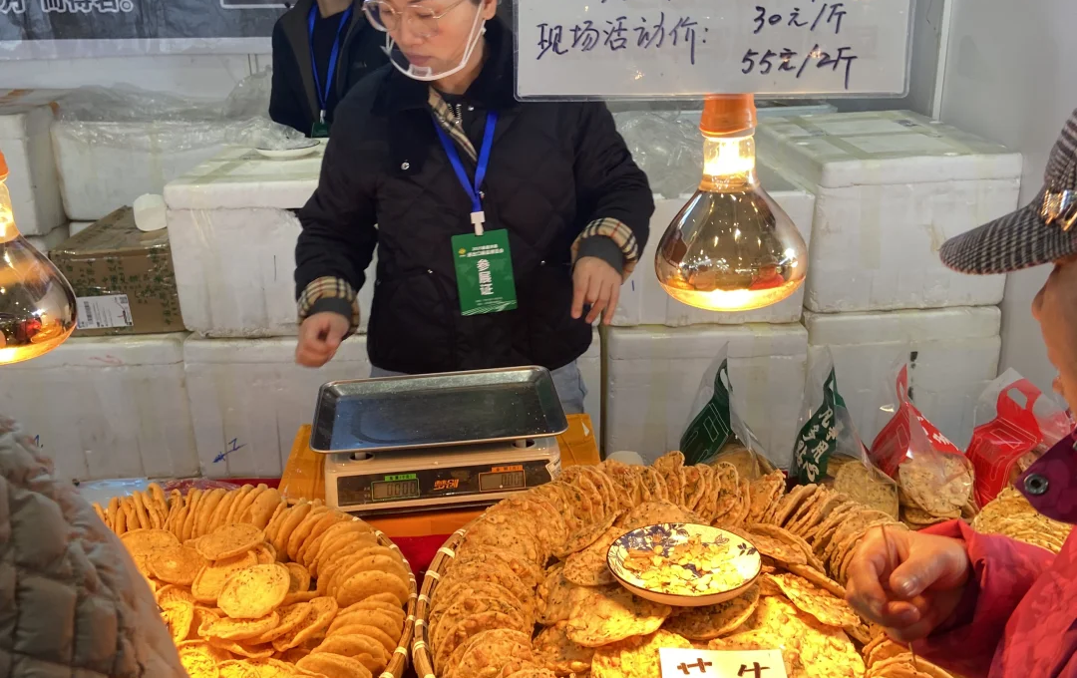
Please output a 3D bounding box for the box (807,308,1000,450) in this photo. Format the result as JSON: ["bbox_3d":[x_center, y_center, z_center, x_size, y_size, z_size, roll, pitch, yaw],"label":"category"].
[{"bbox_3d":[0.840,-0.012,2.850,0.460,0.345,0.620,-2,20,-3],"label":"box"}]

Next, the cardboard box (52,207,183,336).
[{"bbox_3d":[-0.934,-0.171,2.606,0.265,0.195,0.440,-2,20,-2],"label":"cardboard box"}]

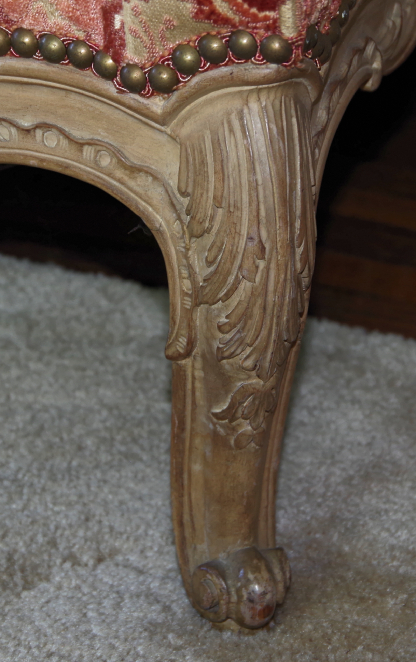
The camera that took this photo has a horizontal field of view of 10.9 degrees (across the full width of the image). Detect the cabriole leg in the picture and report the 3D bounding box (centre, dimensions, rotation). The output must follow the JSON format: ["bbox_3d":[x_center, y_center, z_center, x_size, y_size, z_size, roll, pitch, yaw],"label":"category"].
[{"bbox_3d":[0.012,0.007,0.940,0.058,0.252,0.066,-10,28,-20],"label":"cabriole leg"}]

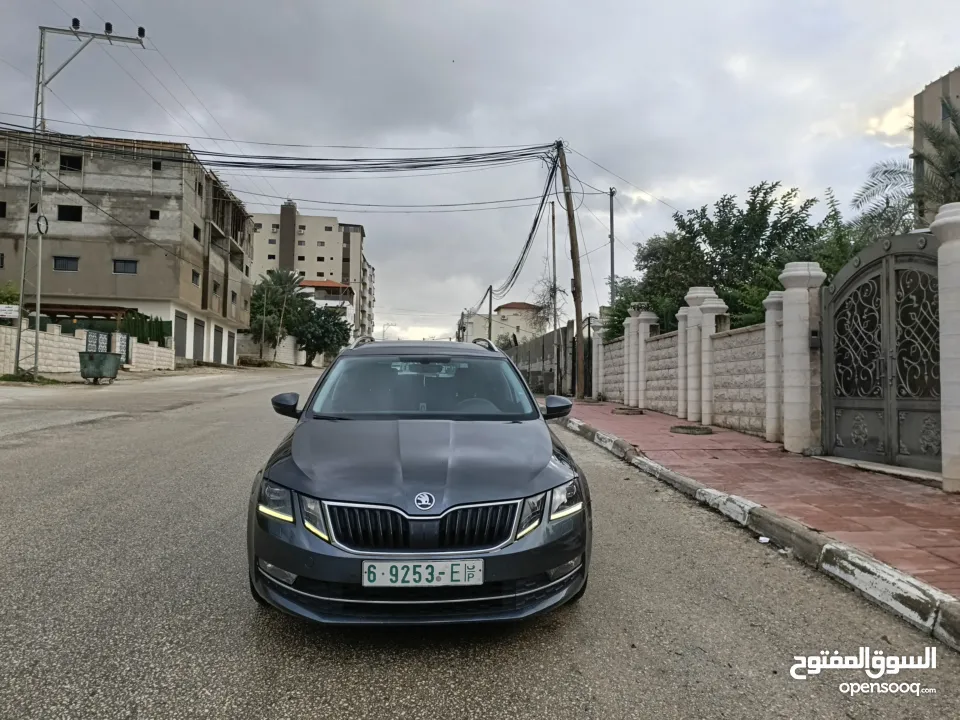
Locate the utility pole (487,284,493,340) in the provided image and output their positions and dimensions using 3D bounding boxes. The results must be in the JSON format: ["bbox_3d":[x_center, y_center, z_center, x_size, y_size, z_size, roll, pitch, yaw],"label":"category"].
[{"bbox_3d":[0.790,-2.759,50.148,0.200,5.901,0.200,1,-3,0],"label":"utility pole"}]

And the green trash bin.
[{"bbox_3d":[-14.246,0.325,25.030,1.000,1.193,1.300,1,-3,-3],"label":"green trash bin"}]

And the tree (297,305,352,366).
[{"bbox_3d":[-14.448,-2.247,62.143,5.100,5.713,5.000,1,-3,0],"label":"tree"}]

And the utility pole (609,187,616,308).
[{"bbox_3d":[4.006,-2.233,20.153,0.130,6.128,0.130,1,-3,0],"label":"utility pole"}]

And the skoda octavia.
[{"bbox_3d":[-0.422,0.542,5.152,1.840,1.470,4.680,0,1,-5],"label":"skoda octavia"}]

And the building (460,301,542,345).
[{"bbox_3d":[2.823,-4.150,86.172,11.000,7.187,11.000,0,-3,6],"label":"building"}]

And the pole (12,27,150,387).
[{"bbox_3d":[-16.274,-6.420,27.215,4.250,14.451,0.750,1,-3,-12],"label":"pole"}]

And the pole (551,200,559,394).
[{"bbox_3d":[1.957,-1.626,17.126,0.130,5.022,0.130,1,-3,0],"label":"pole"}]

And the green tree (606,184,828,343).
[{"bbox_3d":[4.687,-1.260,13.111,4.300,4.459,4.200,-1,-3,27],"label":"green tree"}]

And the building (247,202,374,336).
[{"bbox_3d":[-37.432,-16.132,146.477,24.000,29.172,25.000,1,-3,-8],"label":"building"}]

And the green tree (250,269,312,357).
[{"bbox_3d":[-20.422,-4.681,68.237,6.600,9.477,6.400,1,-3,0],"label":"green tree"}]

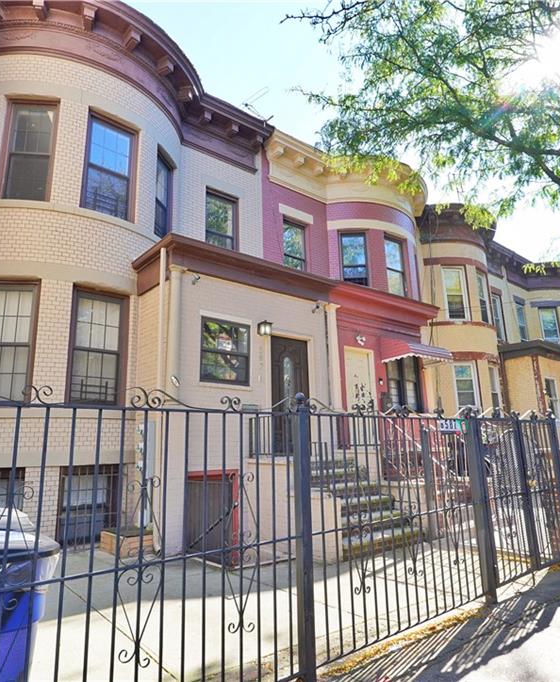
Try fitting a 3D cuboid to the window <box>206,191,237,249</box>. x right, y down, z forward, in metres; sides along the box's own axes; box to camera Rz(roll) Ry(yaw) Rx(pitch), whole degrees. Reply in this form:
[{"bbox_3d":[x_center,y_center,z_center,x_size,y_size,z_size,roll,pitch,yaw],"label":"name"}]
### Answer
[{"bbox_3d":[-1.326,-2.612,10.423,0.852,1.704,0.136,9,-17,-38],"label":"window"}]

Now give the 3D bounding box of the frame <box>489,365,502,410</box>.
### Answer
[{"bbox_3d":[7.063,1.653,14.842,0.820,1.680,0.160,9,-17,-39],"label":"frame"}]

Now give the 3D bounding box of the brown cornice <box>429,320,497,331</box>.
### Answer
[{"bbox_3d":[6.716,-0.403,15.760,3.776,0.184,0.968,9,-17,-38],"label":"brown cornice"}]

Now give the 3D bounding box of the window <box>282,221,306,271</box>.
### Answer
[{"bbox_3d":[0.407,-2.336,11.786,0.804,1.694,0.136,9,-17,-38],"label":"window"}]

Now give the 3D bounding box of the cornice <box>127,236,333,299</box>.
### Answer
[{"bbox_3d":[-0.731,-1.006,8.464,3.524,0.571,1.530,9,-17,-38],"label":"cornice"}]

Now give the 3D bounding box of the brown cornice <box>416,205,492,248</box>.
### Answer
[{"bbox_3d":[6.737,-3.814,16.333,4.357,1.084,1.520,9,-17,-38],"label":"brown cornice"}]

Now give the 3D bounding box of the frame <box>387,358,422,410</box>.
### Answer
[{"bbox_3d":[2.804,0.909,10.141,1.320,1.330,0.140,9,-16,-37],"label":"frame"}]

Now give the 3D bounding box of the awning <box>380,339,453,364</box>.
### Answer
[{"bbox_3d":[2.985,0.230,9.906,1.420,0.560,0.820,9,-16,-37],"label":"awning"}]

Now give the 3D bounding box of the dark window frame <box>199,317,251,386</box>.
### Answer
[{"bbox_3d":[-0.885,0.189,7.333,0.910,1.033,0.116,9,-17,-38],"label":"dark window frame"}]

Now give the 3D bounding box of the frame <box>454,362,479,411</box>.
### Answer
[{"bbox_3d":[5.913,1.545,14.361,0.770,1.730,0.160,0,-13,-7],"label":"frame"}]

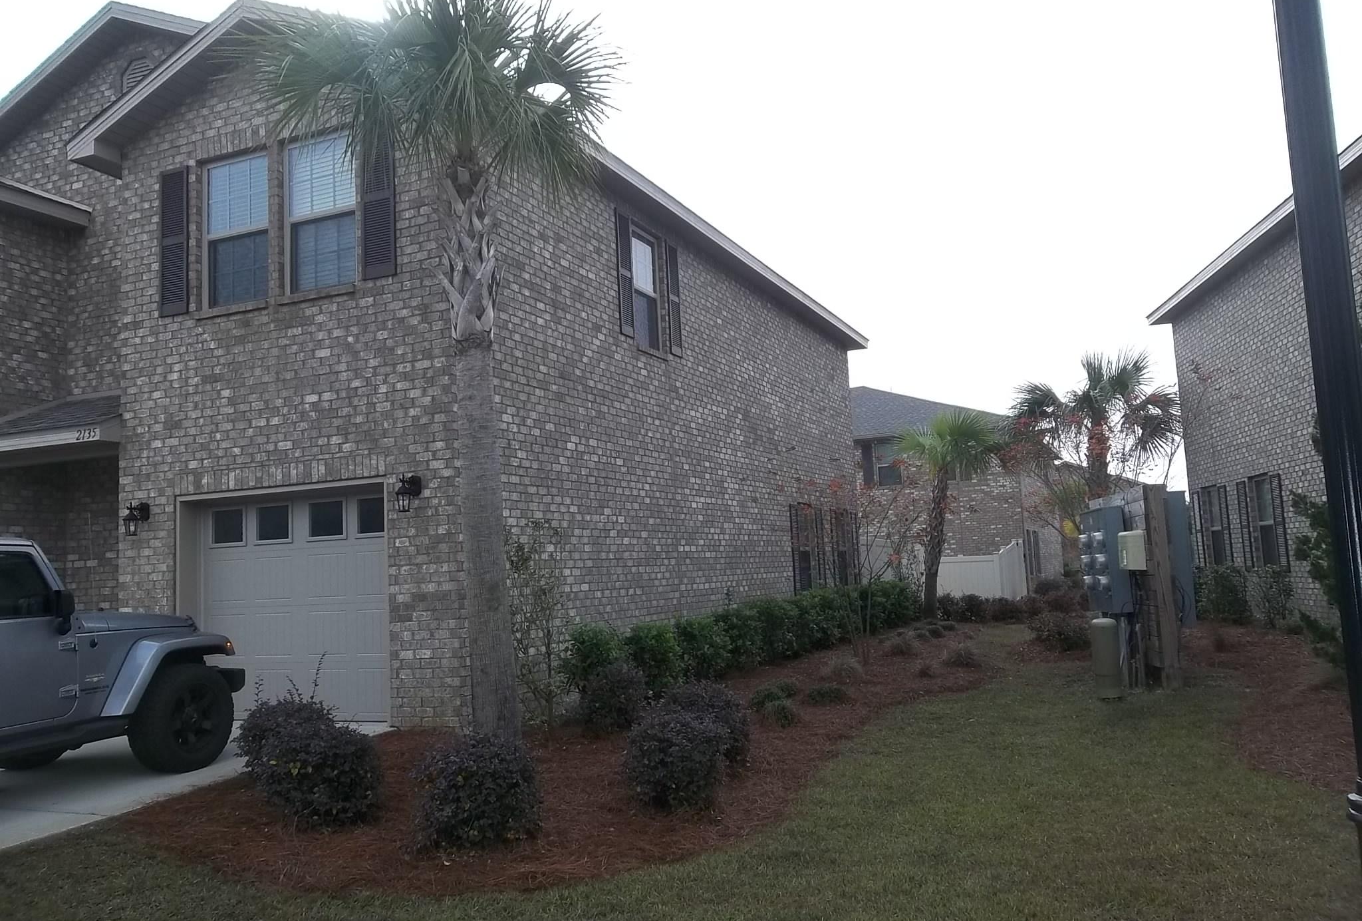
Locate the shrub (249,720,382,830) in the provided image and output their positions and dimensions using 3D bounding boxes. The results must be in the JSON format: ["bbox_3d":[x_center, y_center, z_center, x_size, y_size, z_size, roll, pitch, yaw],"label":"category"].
[{"bbox_3d":[-2.137,1.820,6.202,0.775,0.643,0.775,-1,-6,-19],"label":"shrub"}]

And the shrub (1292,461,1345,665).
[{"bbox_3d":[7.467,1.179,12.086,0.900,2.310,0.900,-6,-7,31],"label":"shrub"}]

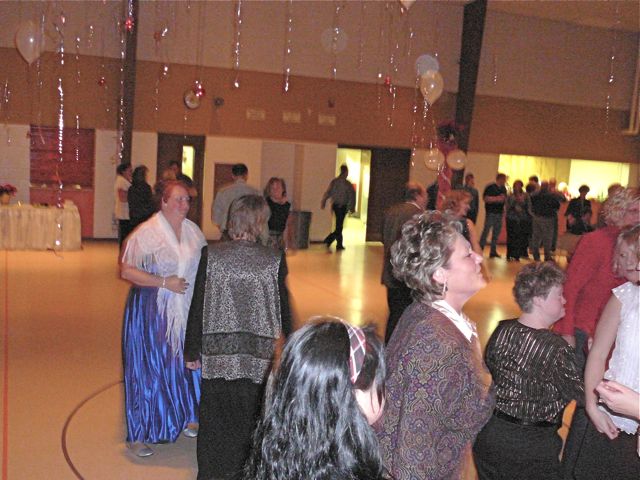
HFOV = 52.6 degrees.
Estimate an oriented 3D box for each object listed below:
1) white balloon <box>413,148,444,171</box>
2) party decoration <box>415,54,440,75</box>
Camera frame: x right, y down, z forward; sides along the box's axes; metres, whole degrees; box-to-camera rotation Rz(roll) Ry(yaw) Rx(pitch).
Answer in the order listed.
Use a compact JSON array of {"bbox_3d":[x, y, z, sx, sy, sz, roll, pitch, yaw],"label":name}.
[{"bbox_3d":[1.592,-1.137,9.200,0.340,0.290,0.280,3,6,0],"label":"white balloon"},{"bbox_3d":[1.562,-2.535,9.400,0.340,0.340,0.320,3,6,0],"label":"party decoration"}]

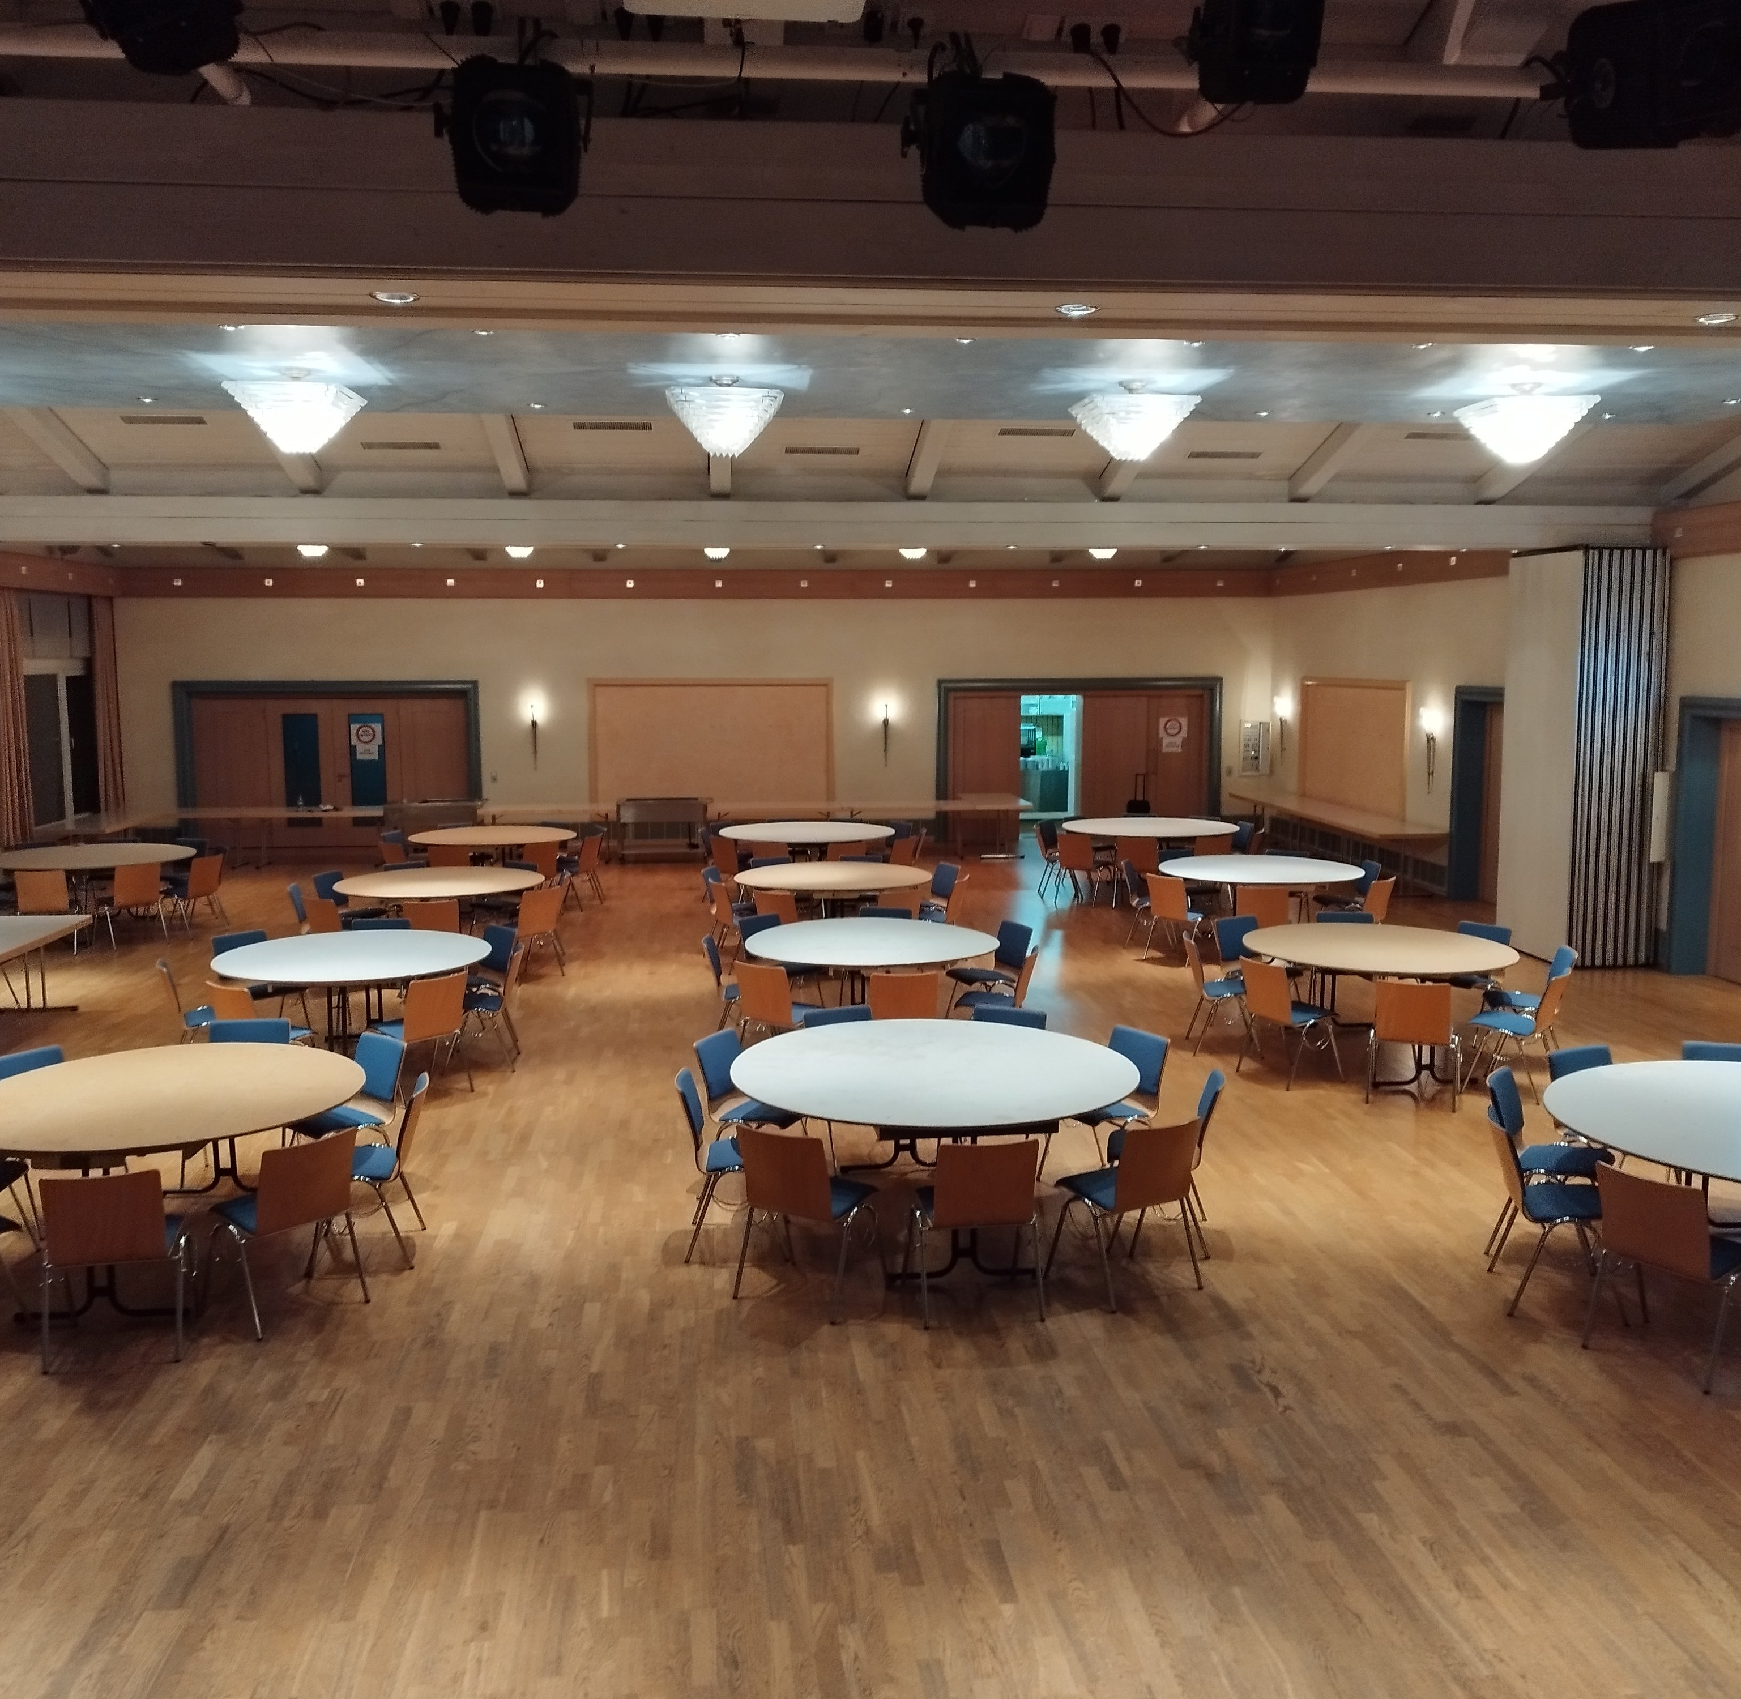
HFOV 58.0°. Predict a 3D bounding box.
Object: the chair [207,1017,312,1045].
[{"bbox_3d":[-3.337,1.356,8.292,0.515,0.785,0.520,-1,7,-4],"label":"chair"}]

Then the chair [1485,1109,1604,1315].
[{"bbox_3d":[2.933,1.537,6.751,0.525,0.795,0.515,1,7,8],"label":"chair"}]

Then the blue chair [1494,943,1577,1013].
[{"bbox_3d":[4.350,1.054,10.427,0.533,0.789,0.523,1,7,9],"label":"blue chair"}]

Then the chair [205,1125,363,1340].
[{"bbox_3d":[-2.459,1.560,6.623,0.525,0.785,0.505,6,10,41],"label":"chair"}]

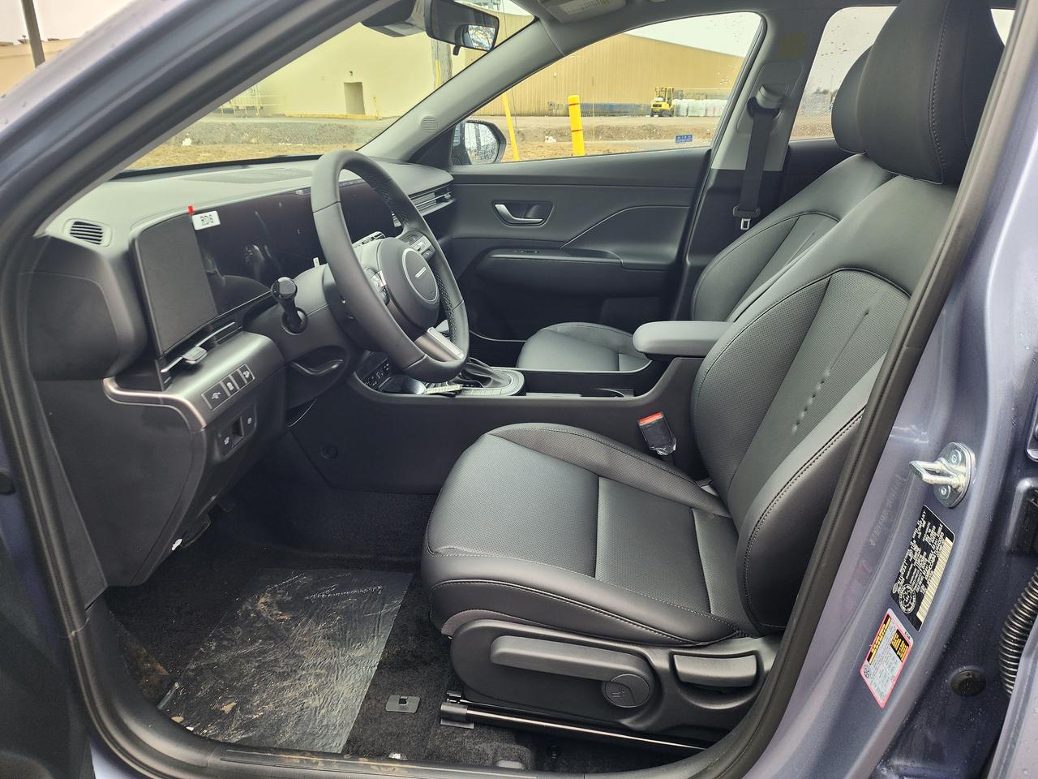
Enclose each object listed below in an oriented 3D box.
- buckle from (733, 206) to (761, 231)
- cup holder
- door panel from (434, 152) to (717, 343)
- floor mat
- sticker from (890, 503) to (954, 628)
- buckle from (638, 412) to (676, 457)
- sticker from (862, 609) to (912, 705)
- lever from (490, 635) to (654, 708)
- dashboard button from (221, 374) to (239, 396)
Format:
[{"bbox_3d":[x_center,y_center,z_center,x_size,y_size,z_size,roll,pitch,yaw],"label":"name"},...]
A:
[{"bbox_3d":[0.609,-0.466,1.859,0.070,0.064,0.020,4,21,13],"label":"buckle"},{"bbox_3d":[0.176,0.041,1.451,0.100,0.070,0.100,2,21,8],"label":"cup holder"},{"bbox_3d":[0.127,-0.373,2.020,0.830,0.640,0.130,2,21,8],"label":"door panel"},{"bbox_3d":[-0.409,0.466,1.257,0.330,0.012,0.460,0,21,5],"label":"floor mat"},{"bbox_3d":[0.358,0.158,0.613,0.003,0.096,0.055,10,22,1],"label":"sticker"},{"bbox_3d":[0.263,0.087,1.294,0.047,0.084,0.028,-18,17,15],"label":"buckle"},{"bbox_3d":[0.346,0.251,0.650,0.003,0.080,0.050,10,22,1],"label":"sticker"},{"bbox_3d":[0.068,0.369,0.901,0.212,0.068,0.038,-1,20,9],"label":"lever"},{"bbox_3d":[-0.373,-0.004,0.891,0.010,0.025,0.019,-23,16,16],"label":"dashboard button"}]

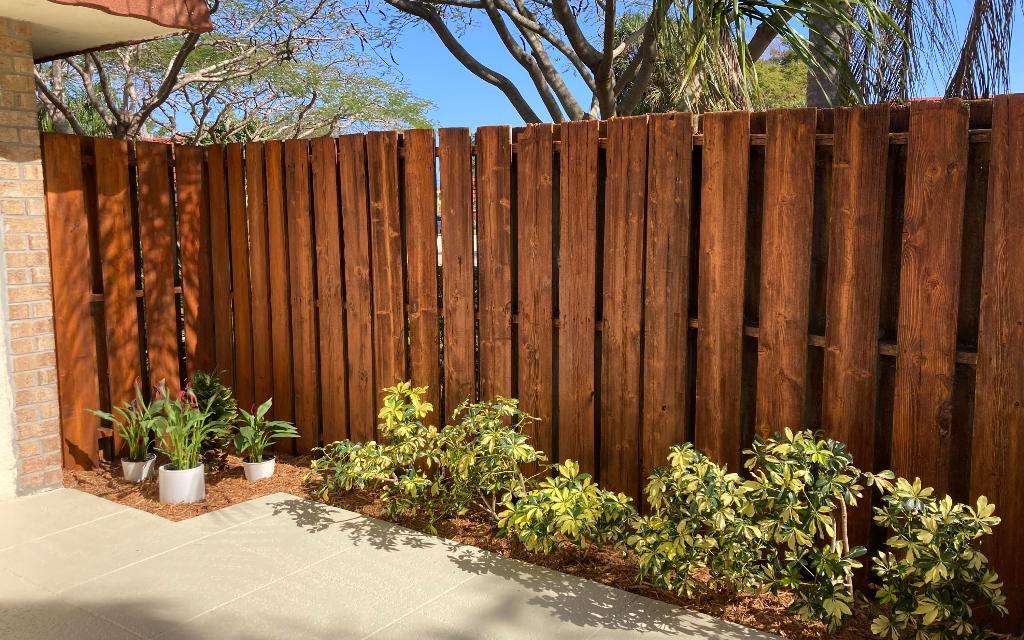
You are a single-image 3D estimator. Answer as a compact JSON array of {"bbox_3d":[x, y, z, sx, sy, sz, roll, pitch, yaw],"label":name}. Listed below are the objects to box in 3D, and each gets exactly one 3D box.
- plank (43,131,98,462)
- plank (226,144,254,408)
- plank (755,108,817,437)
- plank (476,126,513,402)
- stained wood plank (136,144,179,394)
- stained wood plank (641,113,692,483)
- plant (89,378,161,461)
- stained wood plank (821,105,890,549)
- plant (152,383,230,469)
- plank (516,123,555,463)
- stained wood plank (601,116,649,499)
[{"bbox_3d":[-2.357,-0.074,4.428,0.022,1.802,0.190,5,9,33],"label":"plank"},{"bbox_3d":[-1.625,-0.135,4.988,0.145,1.815,0.022,5,9,33],"label":"plank"},{"bbox_3d":[1.077,0.103,3.281,0.187,1.836,0.024,4,8,34],"label":"plank"},{"bbox_3d":[-0.075,0.013,3.965,0.186,1.833,0.022,5,9,33],"label":"plank"},{"bbox_3d":[-2.121,-0.122,4.975,0.024,1.861,0.190,4,8,34],"label":"stained wood plank"},{"bbox_3d":[0.656,0.080,3.482,0.190,1.852,0.022,5,9,33],"label":"stained wood plank"},{"bbox_3d":[-2.024,0.533,4.322,0.329,0.419,0.340,-4,8,-25],"label":"plant"},{"bbox_3d":[1.234,0.130,3.009,0.183,1.770,0.020,4,9,35],"label":"stained wood plank"},{"bbox_3d":[-1.632,0.521,4.149,0.385,0.429,0.360,-3,8,-22],"label":"plant"},{"bbox_3d":[0.118,0.013,3.917,0.187,1.836,0.024,4,8,34],"label":"plank"},{"bbox_3d":[0.486,0.065,3.594,0.188,1.846,0.022,5,9,33],"label":"stained wood plank"}]

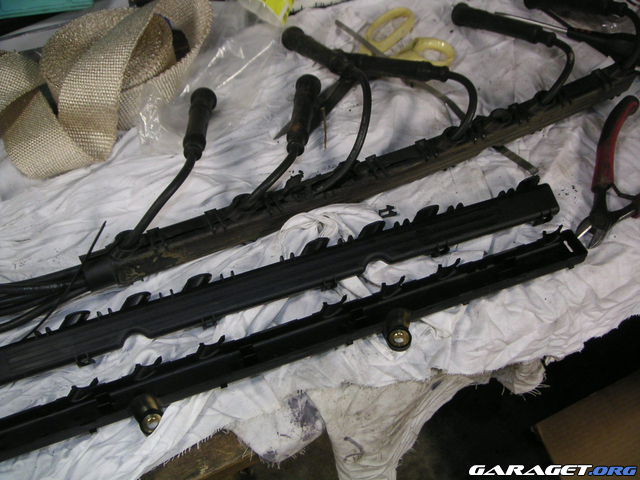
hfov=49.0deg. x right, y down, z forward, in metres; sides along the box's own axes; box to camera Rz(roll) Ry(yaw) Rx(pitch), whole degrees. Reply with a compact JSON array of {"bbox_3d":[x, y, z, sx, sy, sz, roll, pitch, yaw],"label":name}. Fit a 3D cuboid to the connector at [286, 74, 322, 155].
[{"bbox_3d":[-0.014,-0.107,0.605,0.022,0.022,0.096,5,45,4],"label":"connector"}]

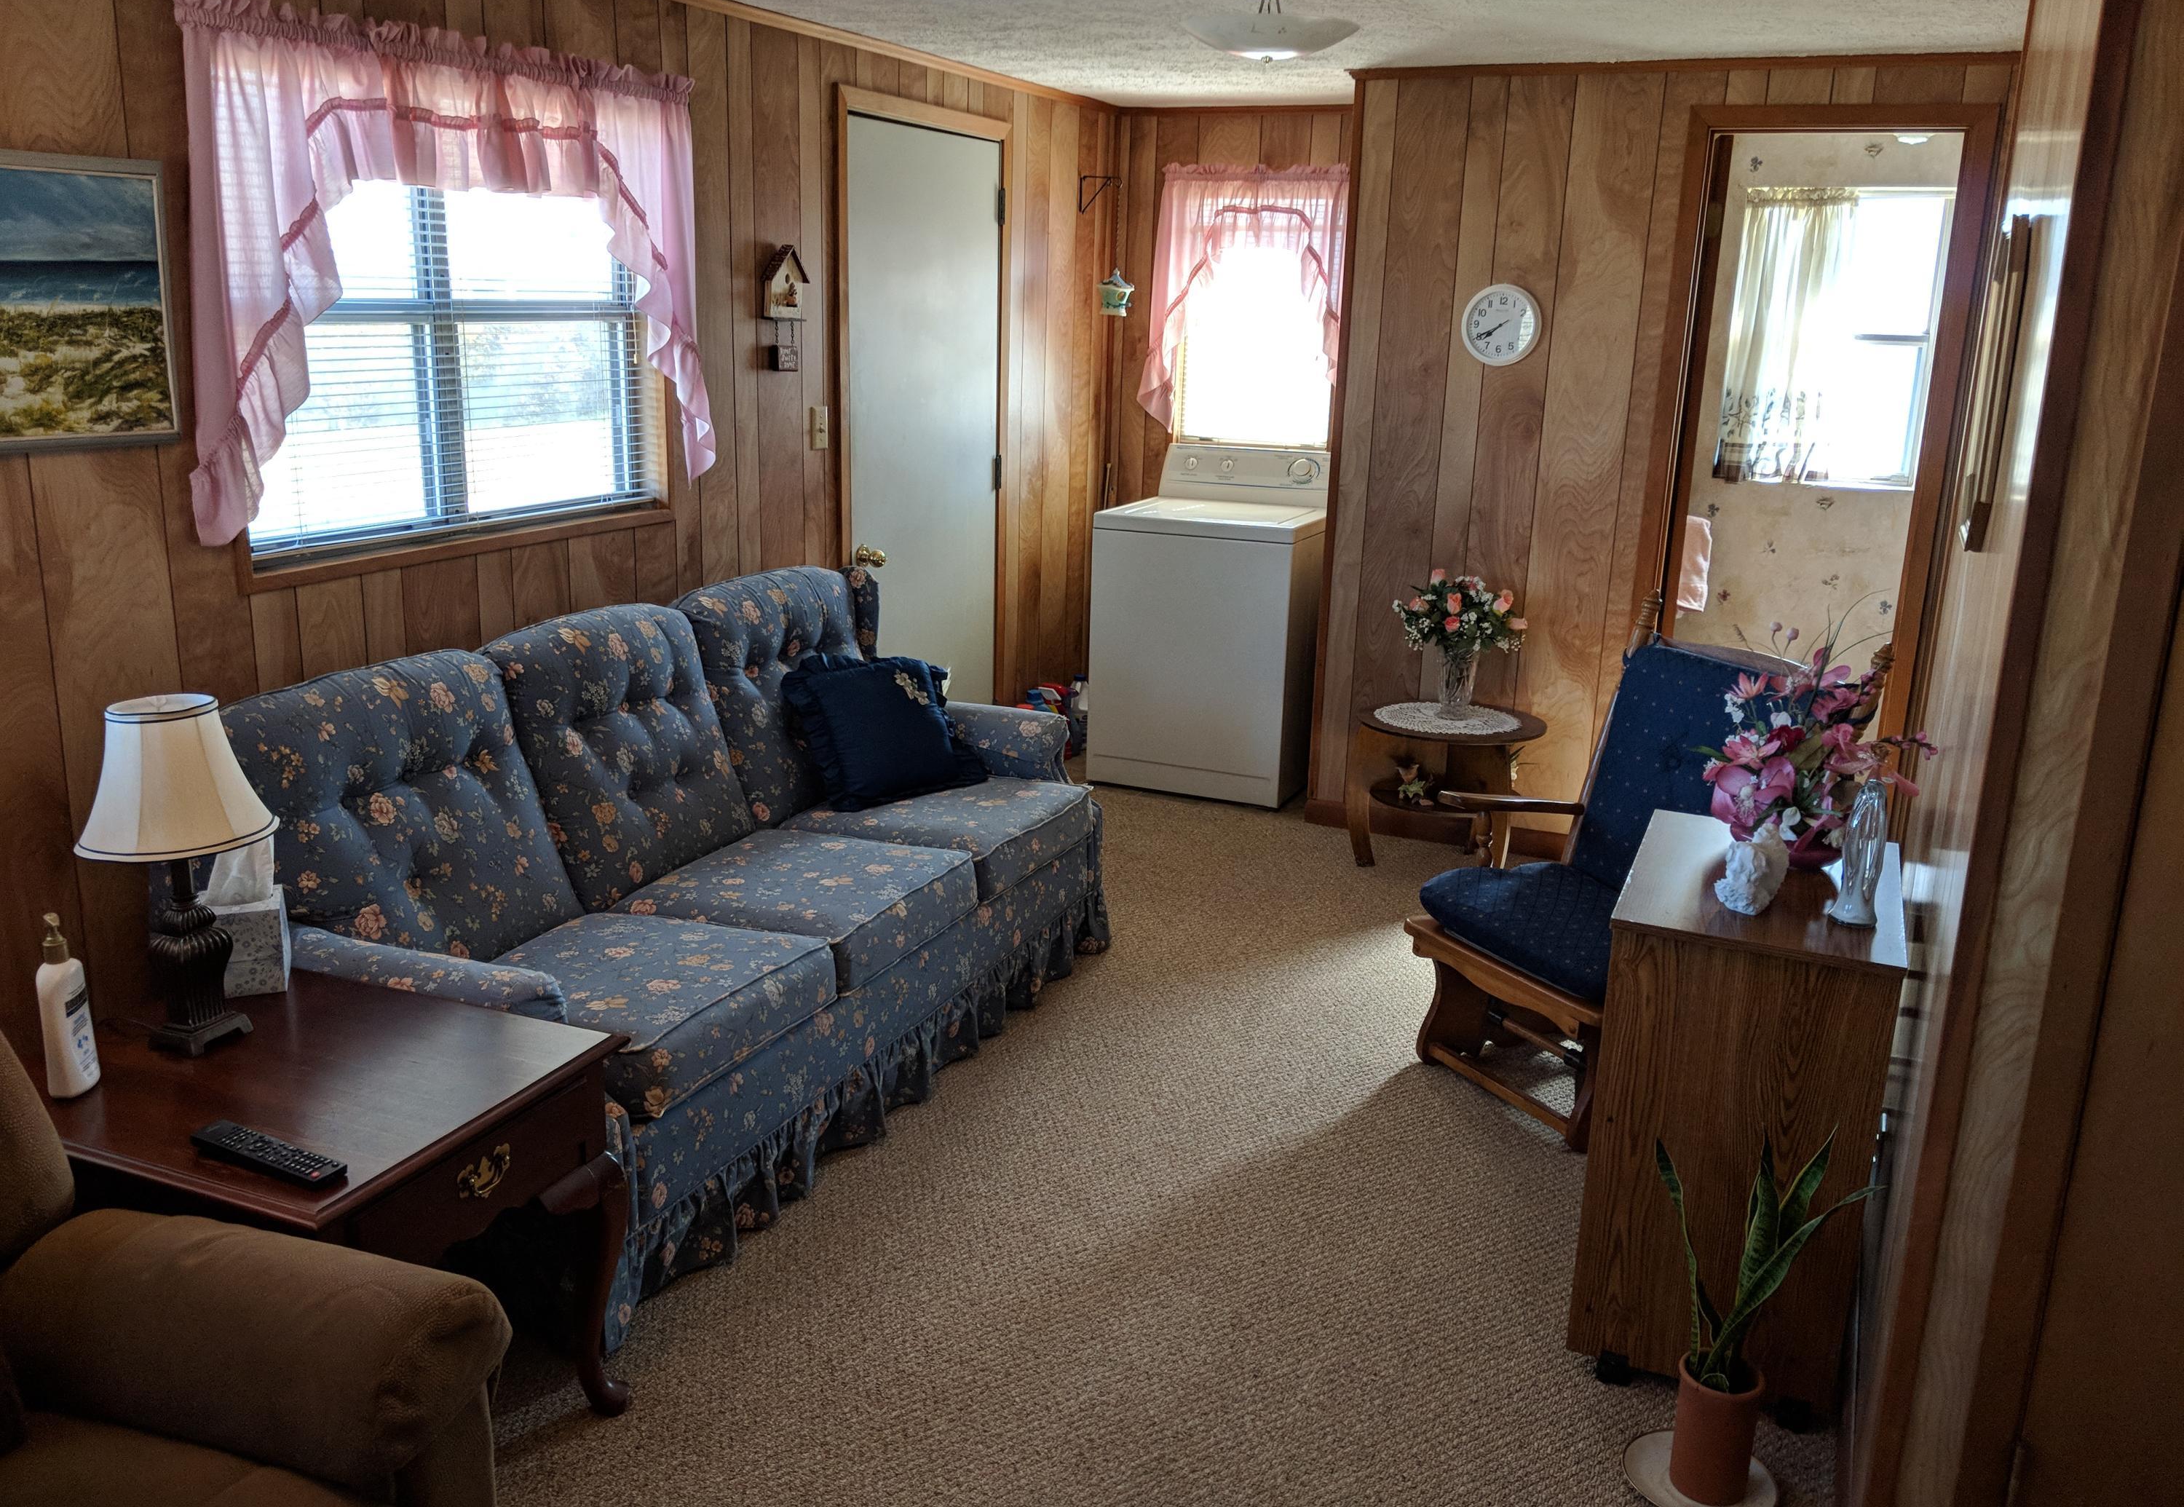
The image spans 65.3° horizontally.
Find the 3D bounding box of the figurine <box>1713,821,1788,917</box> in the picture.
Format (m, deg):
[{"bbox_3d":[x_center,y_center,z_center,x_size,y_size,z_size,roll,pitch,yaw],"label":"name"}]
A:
[{"bbox_3d":[0.988,0.160,2.534,0.085,0.135,0.100,-2,16,-14],"label":"figurine"}]

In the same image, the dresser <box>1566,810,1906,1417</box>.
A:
[{"bbox_3d":[1.039,0.563,2.761,0.390,0.760,0.620,8,16,21],"label":"dresser"}]

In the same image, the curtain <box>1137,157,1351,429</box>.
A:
[{"bbox_3d":[0.526,-1.538,5.791,0.760,0.880,0.110,8,17,23],"label":"curtain"}]

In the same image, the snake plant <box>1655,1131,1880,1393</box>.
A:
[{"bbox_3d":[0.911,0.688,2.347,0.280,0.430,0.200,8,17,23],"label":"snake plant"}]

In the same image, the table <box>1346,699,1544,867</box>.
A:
[{"bbox_3d":[1.026,0.130,4.925,0.520,0.460,0.490,8,17,23],"label":"table"}]

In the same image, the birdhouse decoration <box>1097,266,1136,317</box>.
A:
[{"bbox_3d":[0.072,-1.553,5.742,0.120,0.160,0.120,-13,21,-42],"label":"birdhouse decoration"}]

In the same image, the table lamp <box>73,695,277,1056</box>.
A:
[{"bbox_3d":[-1.249,0.168,2.337,0.247,0.474,0.247,8,16,21],"label":"table lamp"}]

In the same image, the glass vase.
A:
[{"bbox_3d":[1.062,-0.213,4.940,0.120,0.205,0.120,8,16,21],"label":"glass vase"}]

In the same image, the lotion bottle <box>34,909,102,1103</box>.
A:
[{"bbox_3d":[-1.326,0.323,2.205,0.045,0.236,0.072,4,15,7],"label":"lotion bottle"}]

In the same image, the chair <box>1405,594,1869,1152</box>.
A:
[{"bbox_3d":[1.117,0.230,3.584,0.710,0.980,0.660,-7,17,-30],"label":"chair"}]

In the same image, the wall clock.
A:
[{"bbox_3d":[1.168,-1.223,4.863,0.227,0.227,0.040,8,16,21],"label":"wall clock"}]

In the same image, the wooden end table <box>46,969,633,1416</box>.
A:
[{"bbox_3d":[-1.092,0.703,2.370,0.690,0.570,0.555,8,16,21],"label":"wooden end table"}]

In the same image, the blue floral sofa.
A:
[{"bbox_3d":[-0.737,0.202,3.581,0.900,0.960,2.000,8,17,23],"label":"blue floral sofa"}]

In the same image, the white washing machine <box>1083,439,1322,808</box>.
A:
[{"bbox_3d":[0.436,-0.469,5.861,0.680,1.110,0.660,8,16,21],"label":"white washing machine"}]

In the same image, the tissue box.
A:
[{"bbox_3d":[-1.278,0.284,2.560,0.112,0.130,0.112,-5,16,-24],"label":"tissue box"}]

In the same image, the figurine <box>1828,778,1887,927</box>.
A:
[{"bbox_3d":[1.117,0.141,2.469,0.060,0.212,0.070,-10,19,-36],"label":"figurine"}]

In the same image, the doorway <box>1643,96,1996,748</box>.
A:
[{"bbox_3d":[1.902,-0.639,4.655,0.720,2.125,0.120,8,17,23],"label":"doorway"}]

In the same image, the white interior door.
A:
[{"bbox_3d":[-0.485,-0.795,5.116,0.060,2.035,0.860,8,17,23],"label":"white interior door"}]

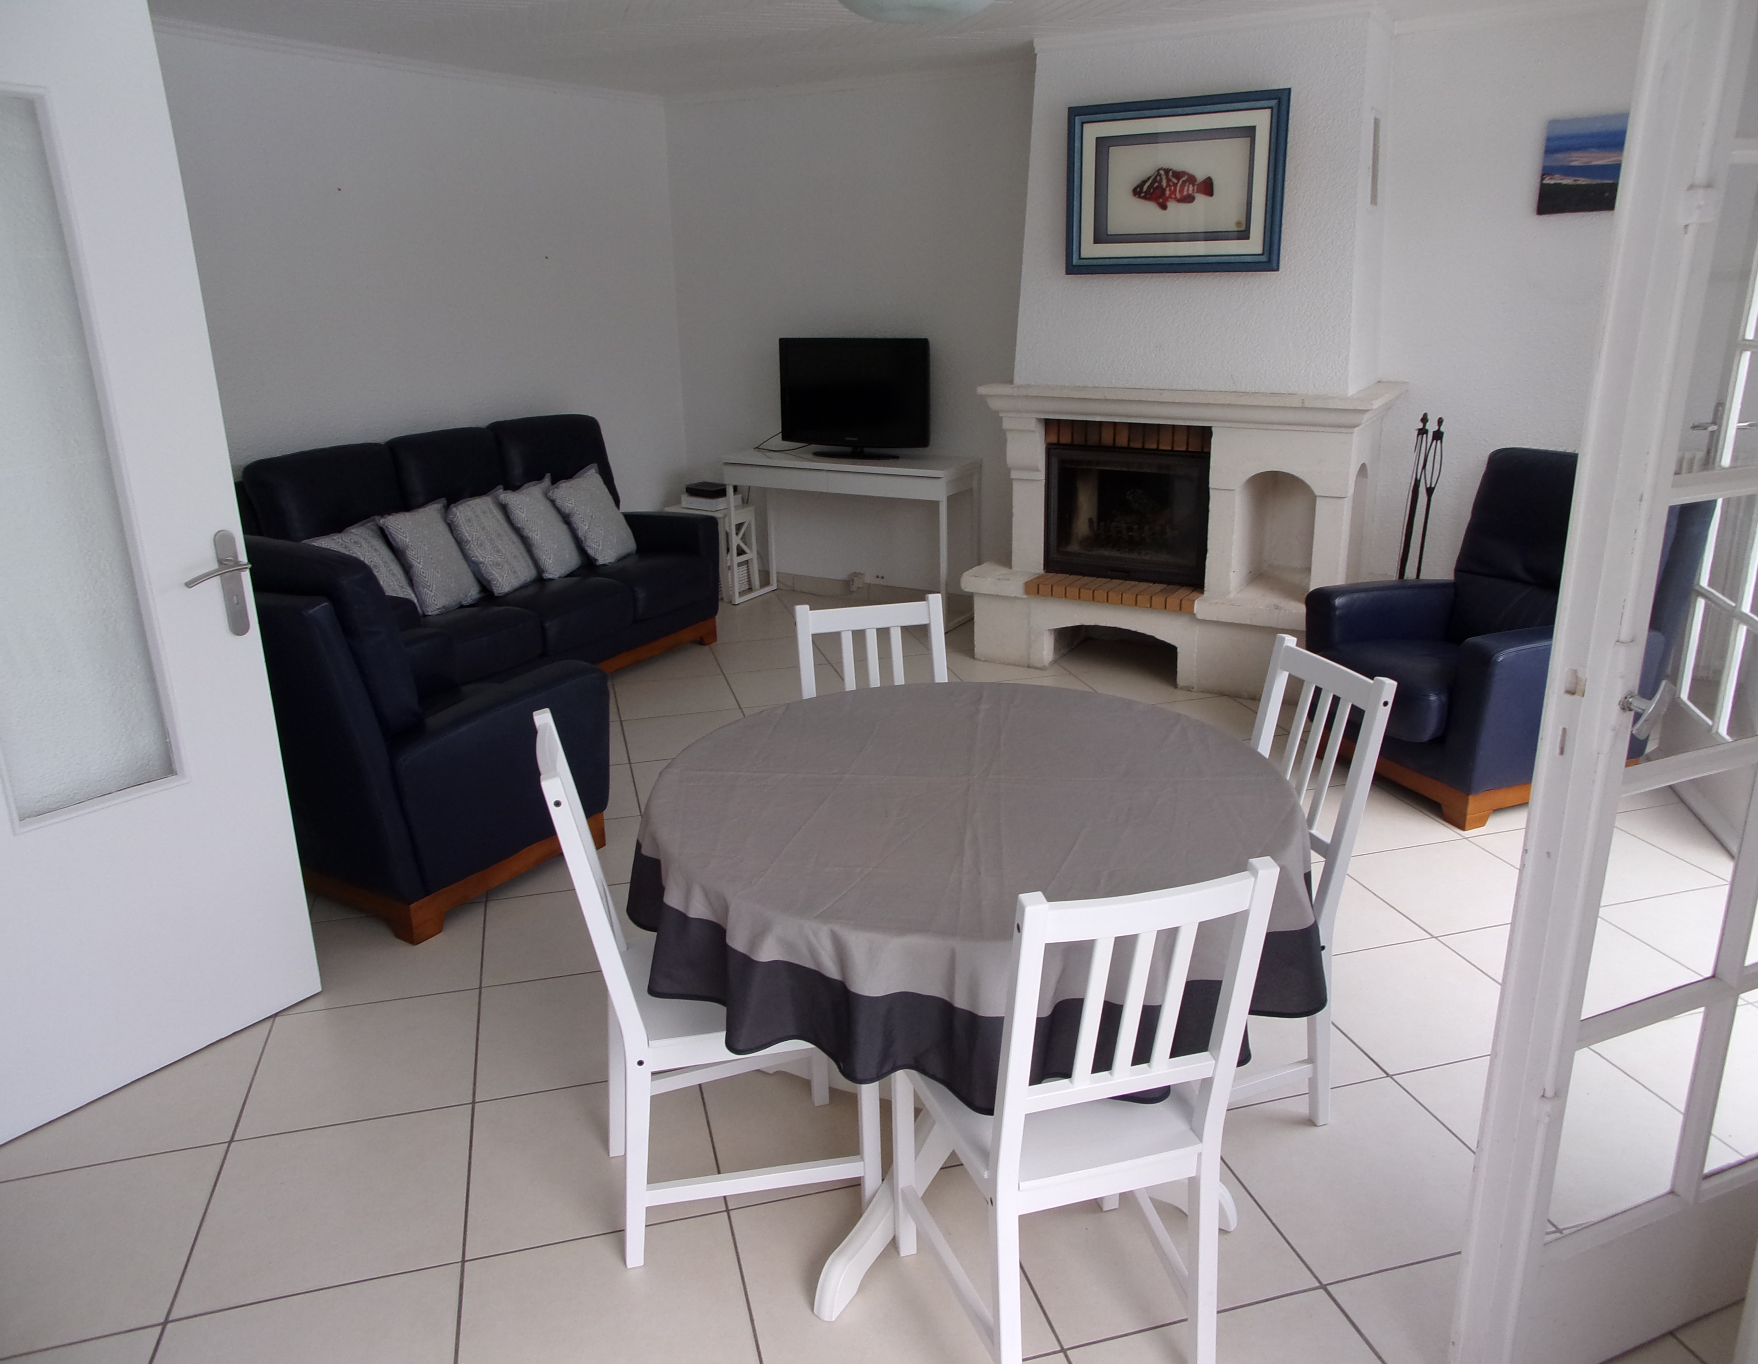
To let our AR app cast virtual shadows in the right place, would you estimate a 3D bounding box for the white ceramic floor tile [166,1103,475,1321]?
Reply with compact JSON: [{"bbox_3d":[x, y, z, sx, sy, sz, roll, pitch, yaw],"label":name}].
[{"bbox_3d":[-0.991,0.954,2.412,0.455,0.010,0.455,-6,18,-14],"label":"white ceramic floor tile"}]

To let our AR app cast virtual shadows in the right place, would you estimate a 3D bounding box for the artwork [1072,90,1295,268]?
[{"bbox_3d":[1.034,-1.758,4.652,0.795,0.590,0.040,9,21,29],"label":"artwork"}]

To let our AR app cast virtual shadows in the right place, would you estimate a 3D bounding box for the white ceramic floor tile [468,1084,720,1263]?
[{"bbox_3d":[-0.556,0.918,2.541,0.455,0.012,0.455,-6,19,-14],"label":"white ceramic floor tile"}]

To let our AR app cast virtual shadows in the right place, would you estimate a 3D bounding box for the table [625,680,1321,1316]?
[{"bbox_3d":[0.162,0.536,2.424,1.180,0.757,1.180,-6,19,-14],"label":"table"}]

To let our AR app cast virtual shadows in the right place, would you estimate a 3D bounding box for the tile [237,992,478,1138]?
[{"bbox_3d":[-1.104,0.817,2.844,0.455,0.010,0.455,-6,18,-14],"label":"tile"}]

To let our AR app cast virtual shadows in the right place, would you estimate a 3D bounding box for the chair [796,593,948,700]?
[{"bbox_3d":[0.051,0.316,2.860,0.390,0.905,0.500,-6,19,-13],"label":"chair"}]

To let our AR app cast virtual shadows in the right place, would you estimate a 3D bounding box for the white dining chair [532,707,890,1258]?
[{"bbox_3d":[-0.297,0.499,2.293,0.500,0.897,0.420,-6,19,-15],"label":"white dining chair"}]

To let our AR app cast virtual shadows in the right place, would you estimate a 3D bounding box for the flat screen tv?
[{"bbox_3d":[-0.117,-1.309,6.049,0.781,0.534,0.212,7,20,23],"label":"flat screen tv"}]

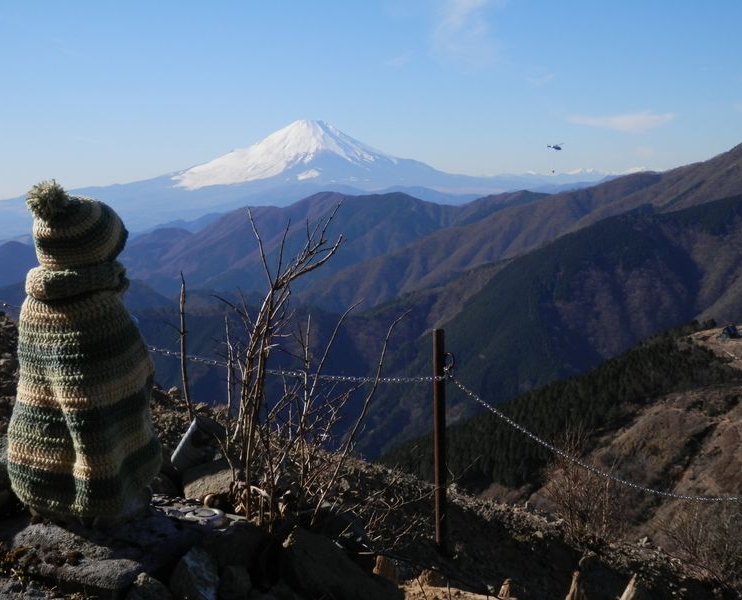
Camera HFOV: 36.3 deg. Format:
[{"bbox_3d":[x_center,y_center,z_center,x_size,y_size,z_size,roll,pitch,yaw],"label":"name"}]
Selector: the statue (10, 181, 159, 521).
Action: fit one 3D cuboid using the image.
[{"bbox_3d":[-0.374,0.066,1.480,0.185,0.425,0.195,-6,8,-45],"label":"statue"}]

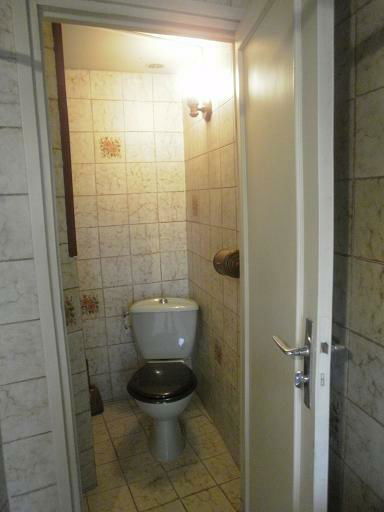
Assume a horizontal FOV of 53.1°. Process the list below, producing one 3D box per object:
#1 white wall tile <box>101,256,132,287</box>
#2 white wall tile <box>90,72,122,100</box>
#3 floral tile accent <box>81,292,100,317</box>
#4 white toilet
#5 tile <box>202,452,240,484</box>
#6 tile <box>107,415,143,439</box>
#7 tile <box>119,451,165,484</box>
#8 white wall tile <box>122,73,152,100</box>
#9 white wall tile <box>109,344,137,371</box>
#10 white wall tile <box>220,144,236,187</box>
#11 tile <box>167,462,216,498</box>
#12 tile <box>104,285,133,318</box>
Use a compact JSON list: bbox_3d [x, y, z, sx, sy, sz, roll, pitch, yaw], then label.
[{"bbox_3d":[-0.499,0.107,2.563,0.198,0.200,0.010,-4,8,-15],"label":"white wall tile"},{"bbox_3d":[-0.536,-1.062,2.410,0.198,0.182,0.010,-4,8,-15],"label":"white wall tile"},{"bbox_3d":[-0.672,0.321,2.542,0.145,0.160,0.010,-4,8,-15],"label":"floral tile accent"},{"bbox_3d":[-0.151,0.681,2.149,0.420,0.750,0.630,-2,8,-2],"label":"white toilet"},{"bbox_3d":[0.168,1.086,1.963,0.175,0.010,0.198,-5,9,-22],"label":"tile"},{"bbox_3d":[-0.416,1.062,2.365,0.197,0.010,0.197,-5,9,-23],"label":"tile"},{"bbox_3d":[-0.257,1.090,1.988,0.198,0.010,0.198,-5,8,-22],"label":"tile"},{"bbox_3d":[-0.348,-1.079,2.458,0.198,0.180,0.010,-5,8,-19],"label":"white wall tile"},{"bbox_3d":[-0.478,0.705,2.675,0.198,0.203,0.010,-4,8,-17],"label":"white wall tile"},{"bbox_3d":[0.175,-0.428,1.837,0.010,0.200,0.196,-4,8,-15],"label":"white wall tile"},{"bbox_3d":[-0.002,1.116,1.919,0.199,0.010,0.197,-5,9,-22],"label":"tile"},{"bbox_3d":[-0.492,0.304,2.619,0.198,0.203,0.010,-4,8,-17],"label":"tile"}]

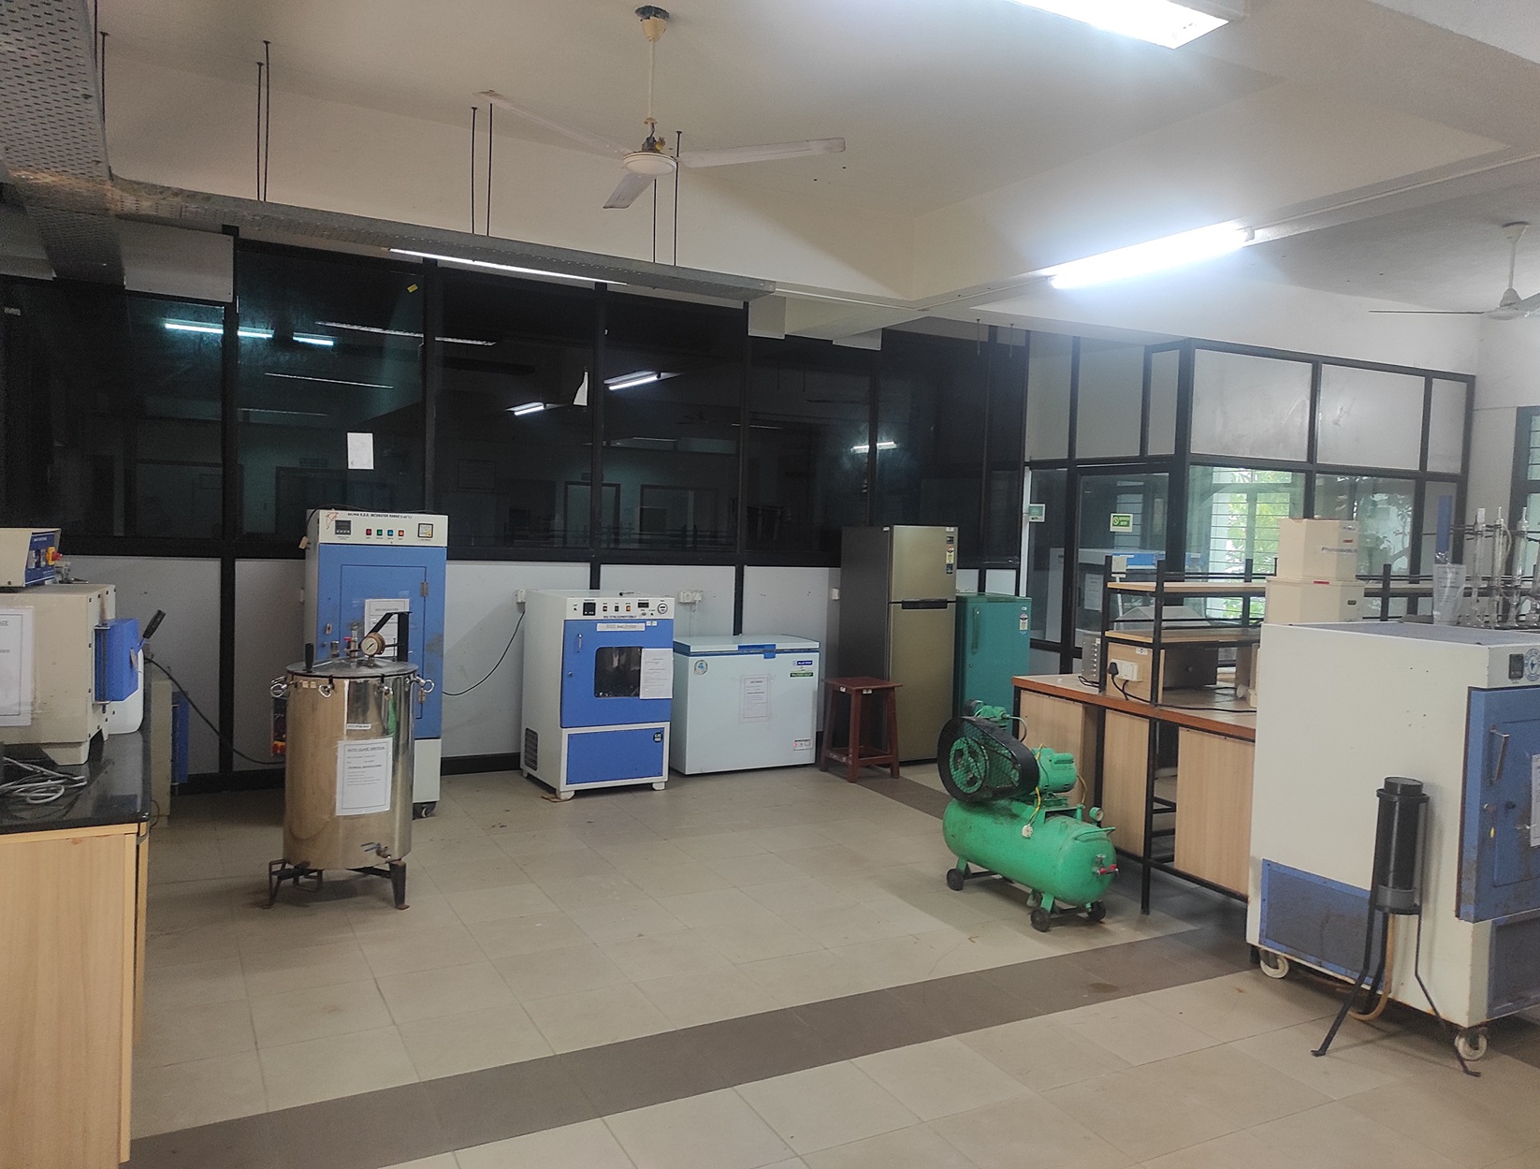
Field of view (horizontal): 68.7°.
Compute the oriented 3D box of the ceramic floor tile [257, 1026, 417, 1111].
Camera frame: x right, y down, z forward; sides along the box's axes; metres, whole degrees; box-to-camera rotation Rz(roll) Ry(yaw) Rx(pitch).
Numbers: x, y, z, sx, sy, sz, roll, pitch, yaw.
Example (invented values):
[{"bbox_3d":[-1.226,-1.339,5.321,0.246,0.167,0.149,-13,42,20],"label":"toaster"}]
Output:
[{"bbox_3d":[-1.270,1.416,3.312,0.398,0.010,0.396,0,4,-28],"label":"ceramic floor tile"}]

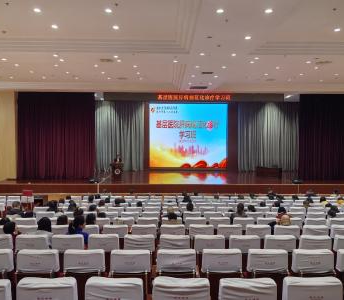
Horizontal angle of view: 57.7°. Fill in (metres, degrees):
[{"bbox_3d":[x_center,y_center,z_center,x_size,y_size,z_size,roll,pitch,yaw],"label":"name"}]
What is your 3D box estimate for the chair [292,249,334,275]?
[{"bbox_3d":[1.710,1.656,4.074,0.530,0.950,0.620,0,3,-1],"label":"chair"}]

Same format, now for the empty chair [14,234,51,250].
[{"bbox_3d":[-2.174,1.786,5.170,0.530,0.950,0.620,0,3,-1],"label":"empty chair"}]

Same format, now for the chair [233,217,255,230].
[{"bbox_3d":[1.622,1.991,7.368,0.530,0.950,0.620,0,3,-1],"label":"chair"}]

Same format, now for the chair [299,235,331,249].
[{"bbox_3d":[2.239,1.786,5.170,0.530,0.950,0.620,0,3,-1],"label":"chair"}]

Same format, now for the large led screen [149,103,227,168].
[{"bbox_3d":[1.402,-1.165,25.970,6.500,5.270,0.150,0,3,-1],"label":"large led screen"}]

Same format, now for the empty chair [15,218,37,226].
[{"bbox_3d":[-3.215,1.975,7.147,0.490,0.950,0.600,0,1,-1],"label":"empty chair"}]

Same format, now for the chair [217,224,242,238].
[{"bbox_3d":[1.080,1.876,6.124,0.540,0.970,0.630,0,3,-1],"label":"chair"}]

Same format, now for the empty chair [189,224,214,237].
[{"bbox_3d":[0.552,1.896,6.159,0.490,0.950,0.600,0,1,-1],"label":"empty chair"}]

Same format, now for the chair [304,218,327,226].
[{"bbox_3d":[3.196,1.982,7.243,0.540,0.970,0.630,0,3,-1],"label":"chair"}]

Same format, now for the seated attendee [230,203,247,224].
[{"bbox_3d":[1.523,1.851,7.388,0.480,1.250,0.680,0,1,-1],"label":"seated attendee"}]

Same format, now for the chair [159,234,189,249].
[{"bbox_3d":[0.043,1.754,4.995,0.540,0.970,0.630,0,3,-1],"label":"chair"}]

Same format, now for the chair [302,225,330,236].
[{"bbox_3d":[2.749,1.892,6.272,0.530,0.950,0.620,0,3,-1],"label":"chair"}]

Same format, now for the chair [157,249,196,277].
[{"bbox_3d":[0.053,1.656,4.074,0.530,0.950,0.620,0,3,-1],"label":"chair"}]

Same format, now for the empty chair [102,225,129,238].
[{"bbox_3d":[-1.059,1.886,6.117,0.490,0.950,0.600,0,1,-1],"label":"empty chair"}]

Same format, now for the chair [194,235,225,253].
[{"bbox_3d":[0.574,1.789,5.074,0.490,0.950,0.600,0,1,-1],"label":"chair"}]

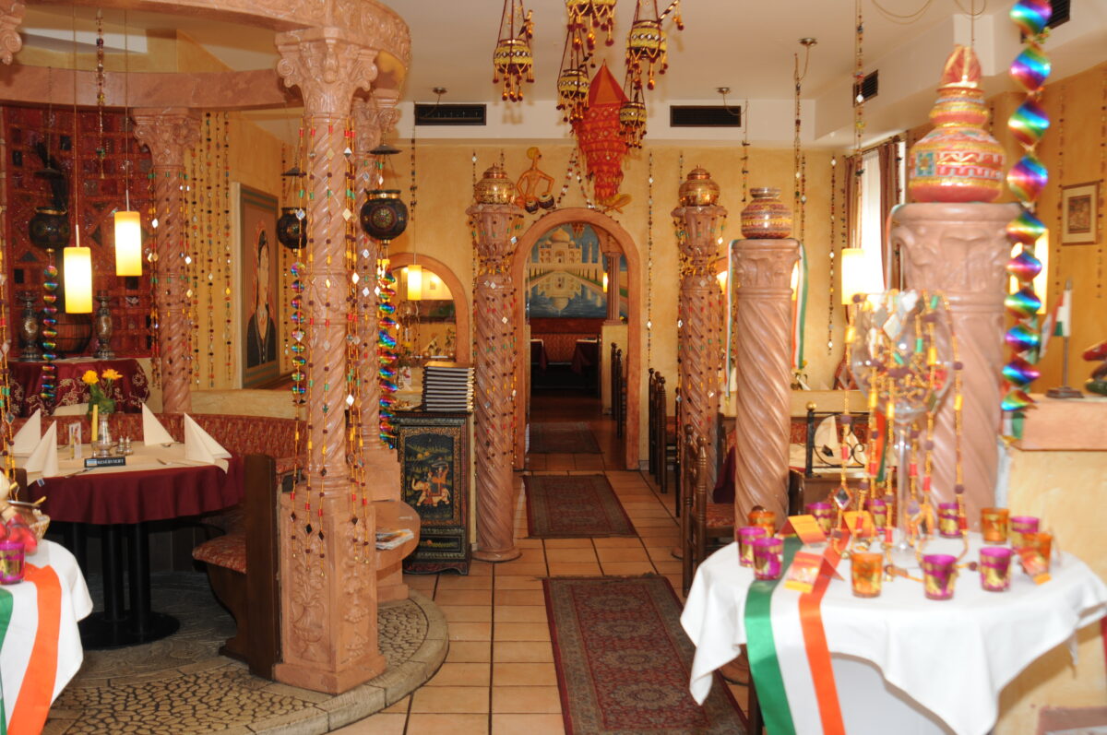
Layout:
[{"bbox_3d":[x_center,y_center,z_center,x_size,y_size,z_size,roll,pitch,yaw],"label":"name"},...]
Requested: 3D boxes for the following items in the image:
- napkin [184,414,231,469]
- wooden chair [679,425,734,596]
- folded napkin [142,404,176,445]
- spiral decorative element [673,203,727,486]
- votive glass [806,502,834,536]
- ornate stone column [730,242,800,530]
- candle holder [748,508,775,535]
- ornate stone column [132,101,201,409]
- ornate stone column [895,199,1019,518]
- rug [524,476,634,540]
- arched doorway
[{"bbox_3d":[-1.561,0.317,4.953,0.180,0.205,0.170,2,5,18],"label":"napkin"},{"bbox_3d":[0.915,0.771,5.597,0.460,0.906,0.470,0,4,-3],"label":"wooden chair"},{"bbox_3d":[-1.958,0.278,5.483,0.155,0.195,0.160,3,6,33],"label":"folded napkin"},{"bbox_3d":[0.893,0.087,6.680,0.340,2.120,0.340,1,5,8],"label":"spiral decorative element"},{"bbox_3d":[0.578,0.331,2.402,0.054,0.068,0.054,0,4,-3],"label":"votive glass"},{"bbox_3d":[0.872,0.381,4.620,0.320,1.823,0.320,0,4,-3],"label":"ornate stone column"},{"bbox_3d":[0.436,0.338,2.309,0.054,0.068,0.054,0,4,-3],"label":"candle holder"},{"bbox_3d":[-2.167,-0.169,6.275,0.300,2.515,0.300,0,5,3],"label":"ornate stone column"},{"bbox_3d":[0.977,0.536,2.760,0.360,1.865,0.360,2,5,20],"label":"ornate stone column"},{"bbox_3d":[0.149,1.017,8.404,0.710,0.010,2.410,0,4,-3],"label":"rug"},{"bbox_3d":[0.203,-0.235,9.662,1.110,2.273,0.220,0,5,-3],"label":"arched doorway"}]

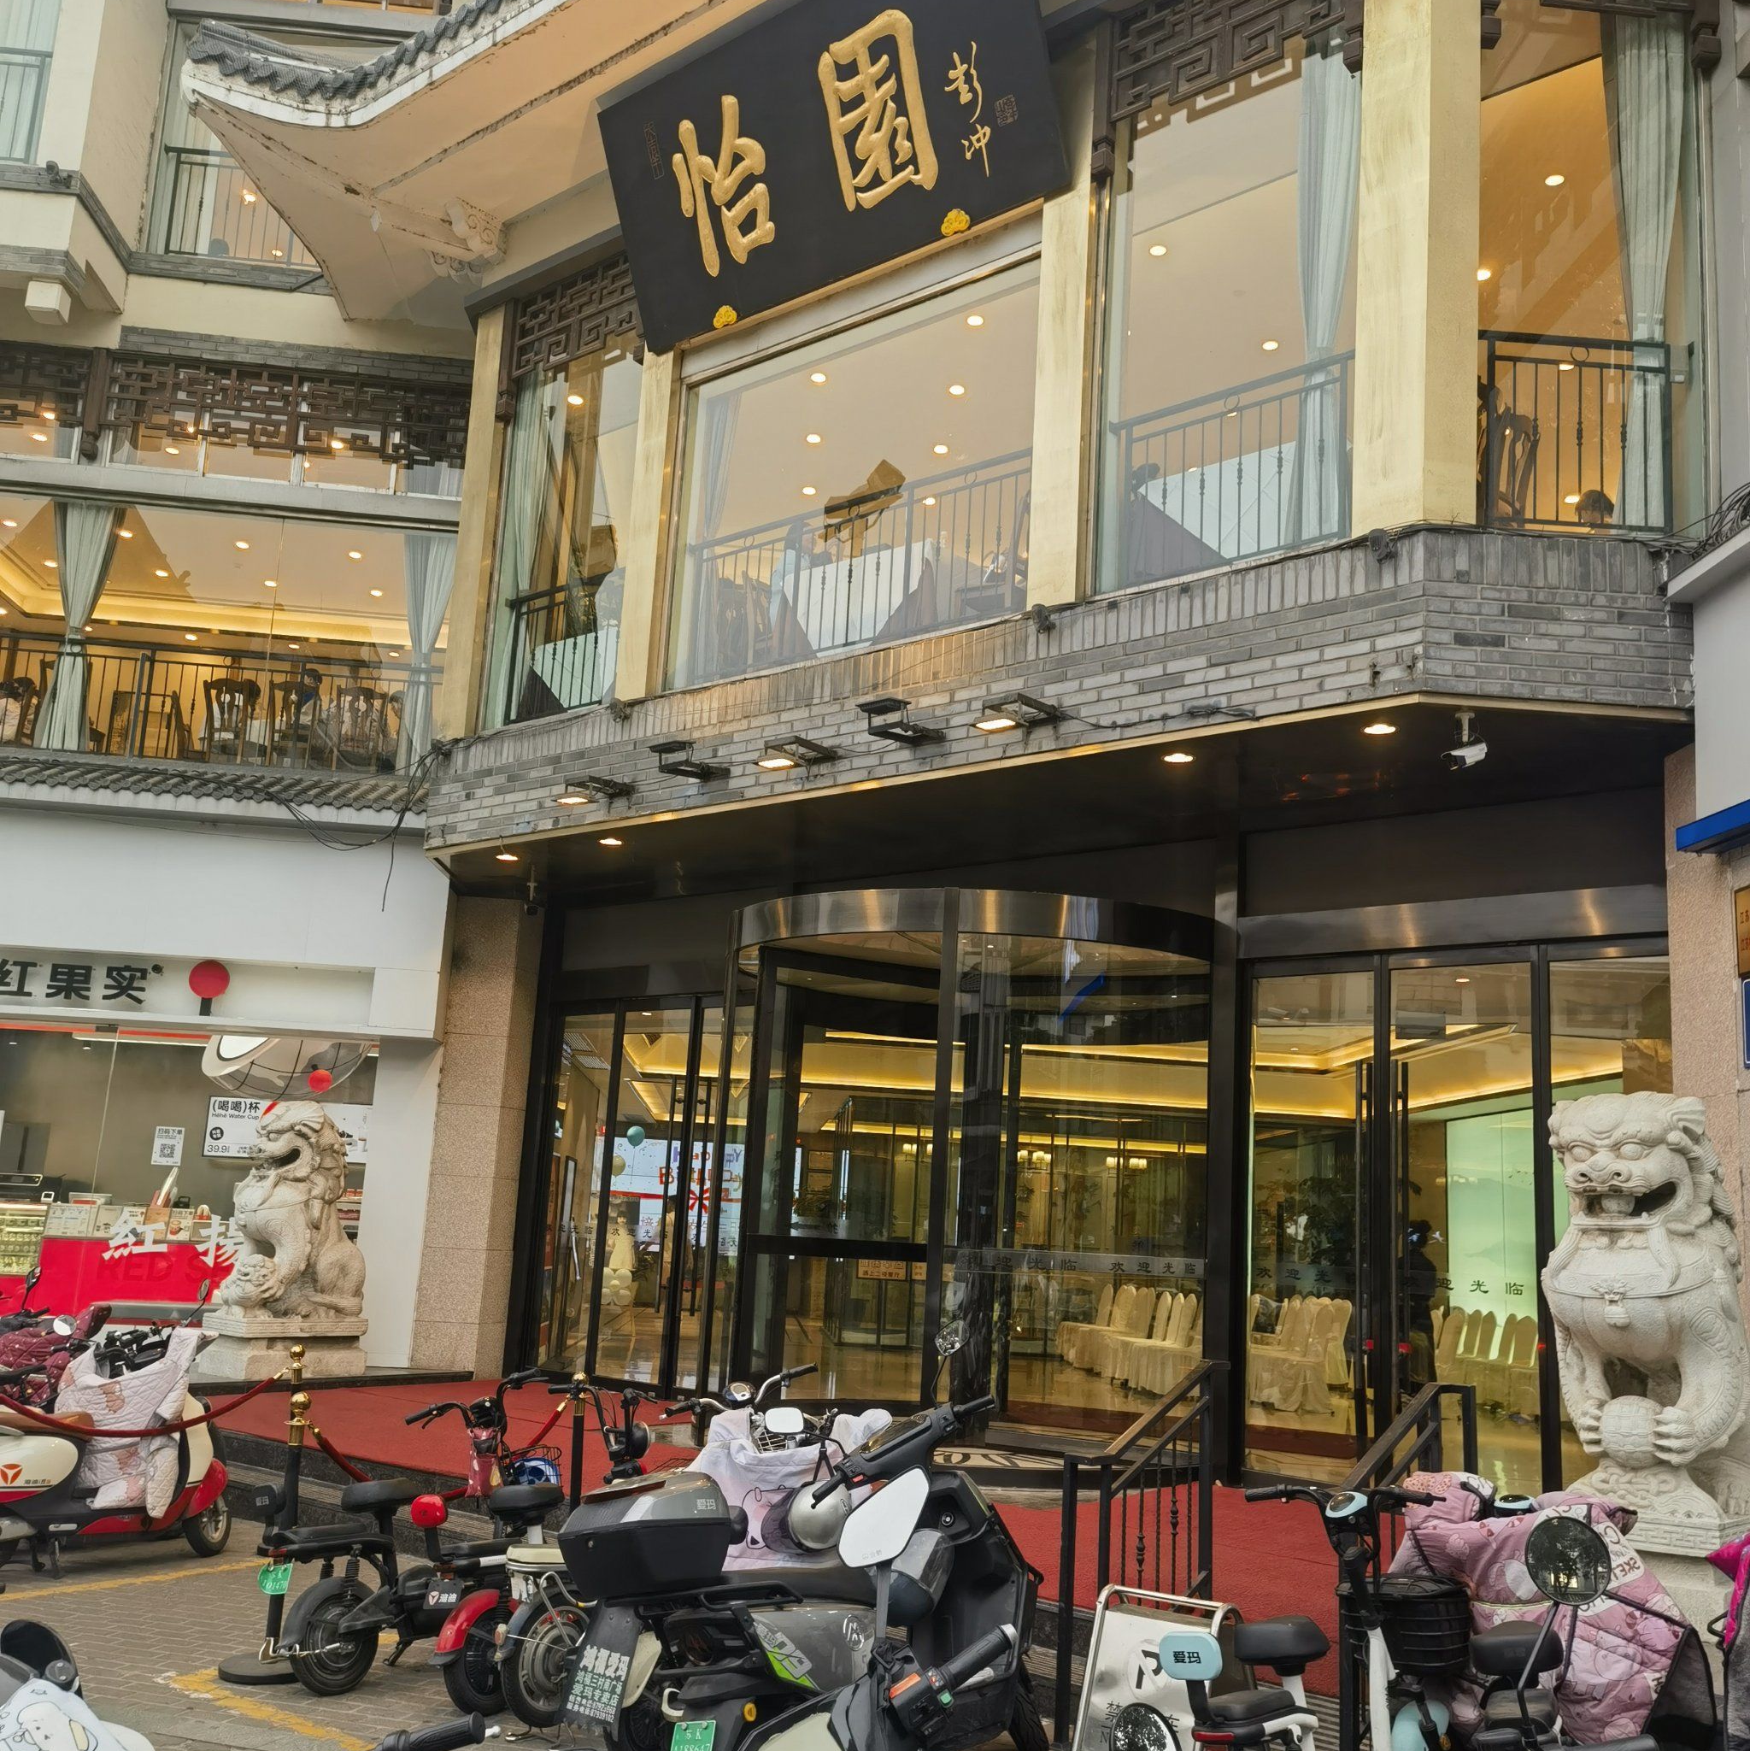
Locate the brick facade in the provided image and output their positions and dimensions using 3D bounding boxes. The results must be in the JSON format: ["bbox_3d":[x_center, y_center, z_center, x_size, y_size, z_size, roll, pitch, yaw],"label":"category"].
[{"bbox_3d":[0.050,-0.797,10.809,8.800,0.800,0.850,-6,-14,41],"label":"brick facade"}]

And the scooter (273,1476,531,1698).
[{"bbox_3d":[-1.630,2.372,6.682,0.620,1.030,1.450,-4,-13,32],"label":"scooter"}]

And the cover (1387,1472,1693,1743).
[{"bbox_3d":[1.907,2.112,5.195,0.800,0.700,0.450,-3,-12,29],"label":"cover"}]

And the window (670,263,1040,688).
[{"bbox_3d":[-0.233,-2.358,11.097,3.000,2.090,0.120,-6,-14,41],"label":"window"}]

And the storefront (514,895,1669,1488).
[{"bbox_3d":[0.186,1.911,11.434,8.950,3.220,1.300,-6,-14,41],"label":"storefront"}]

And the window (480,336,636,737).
[{"bbox_3d":[-2.217,-2.421,12.876,1.480,2.680,0.120,-6,-14,41],"label":"window"}]

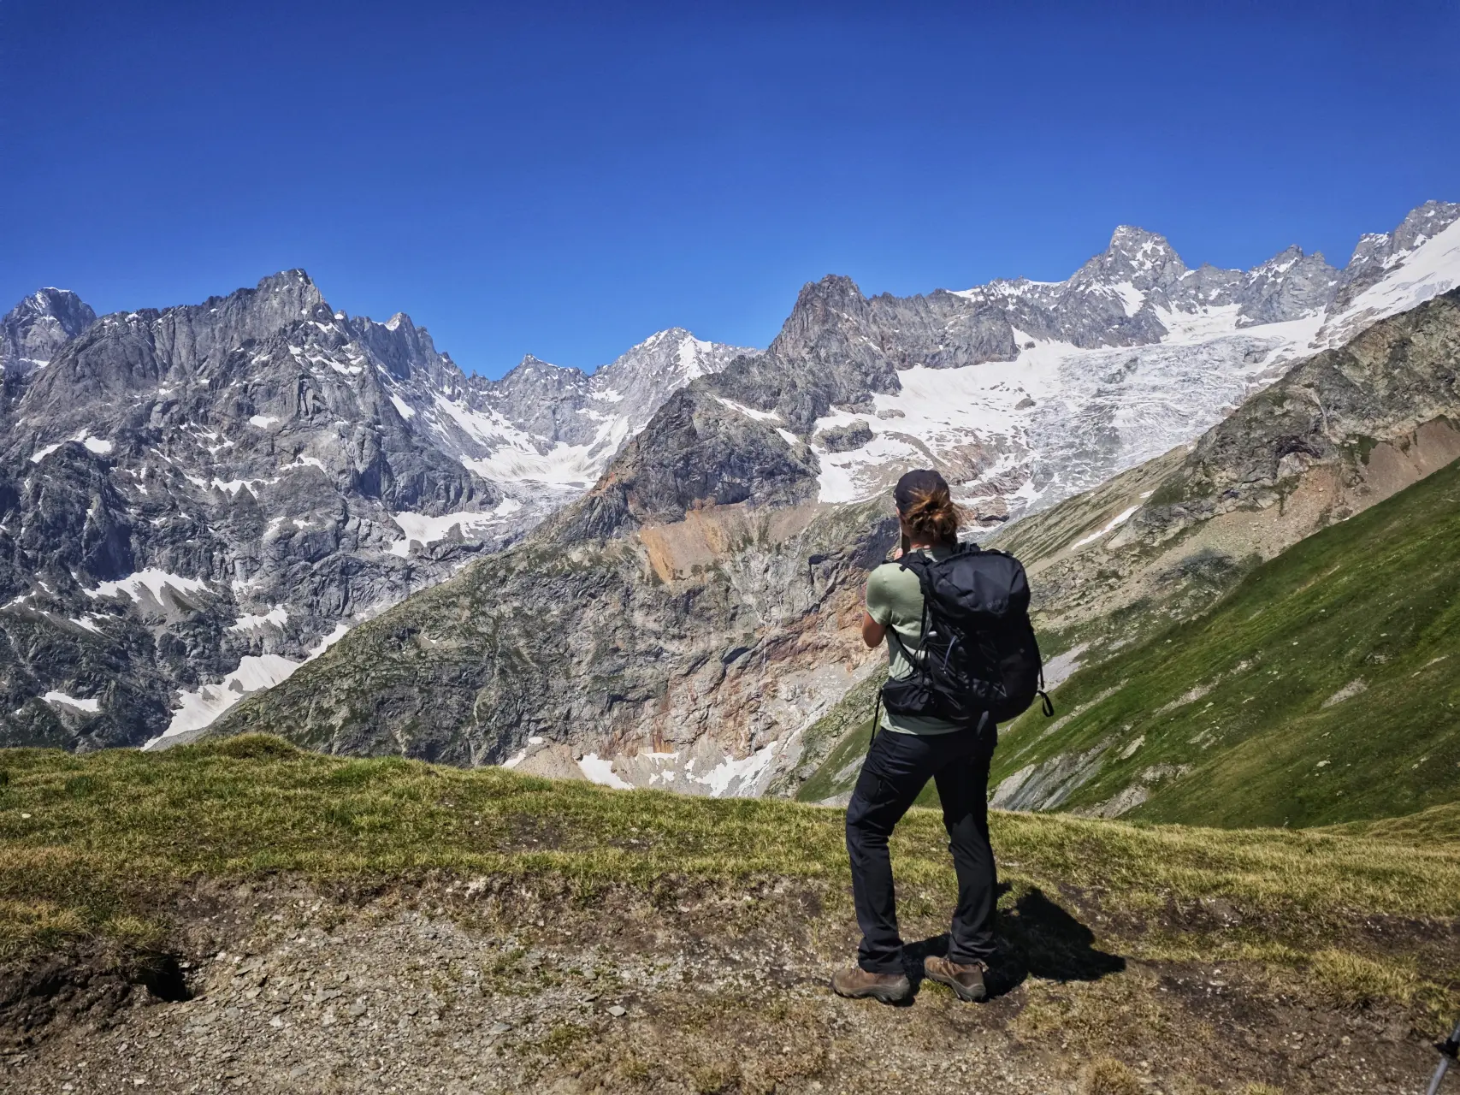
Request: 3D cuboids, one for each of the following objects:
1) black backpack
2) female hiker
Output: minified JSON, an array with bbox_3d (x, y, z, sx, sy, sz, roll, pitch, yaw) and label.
[{"bbox_3d":[0.722,0.267,2.950,0.360,0.560,0.370,-1,-1,-28],"label":"black backpack"},{"bbox_3d":[0.602,0.587,3.110,0.490,1.680,0.460,-1,2,-33],"label":"female hiker"}]

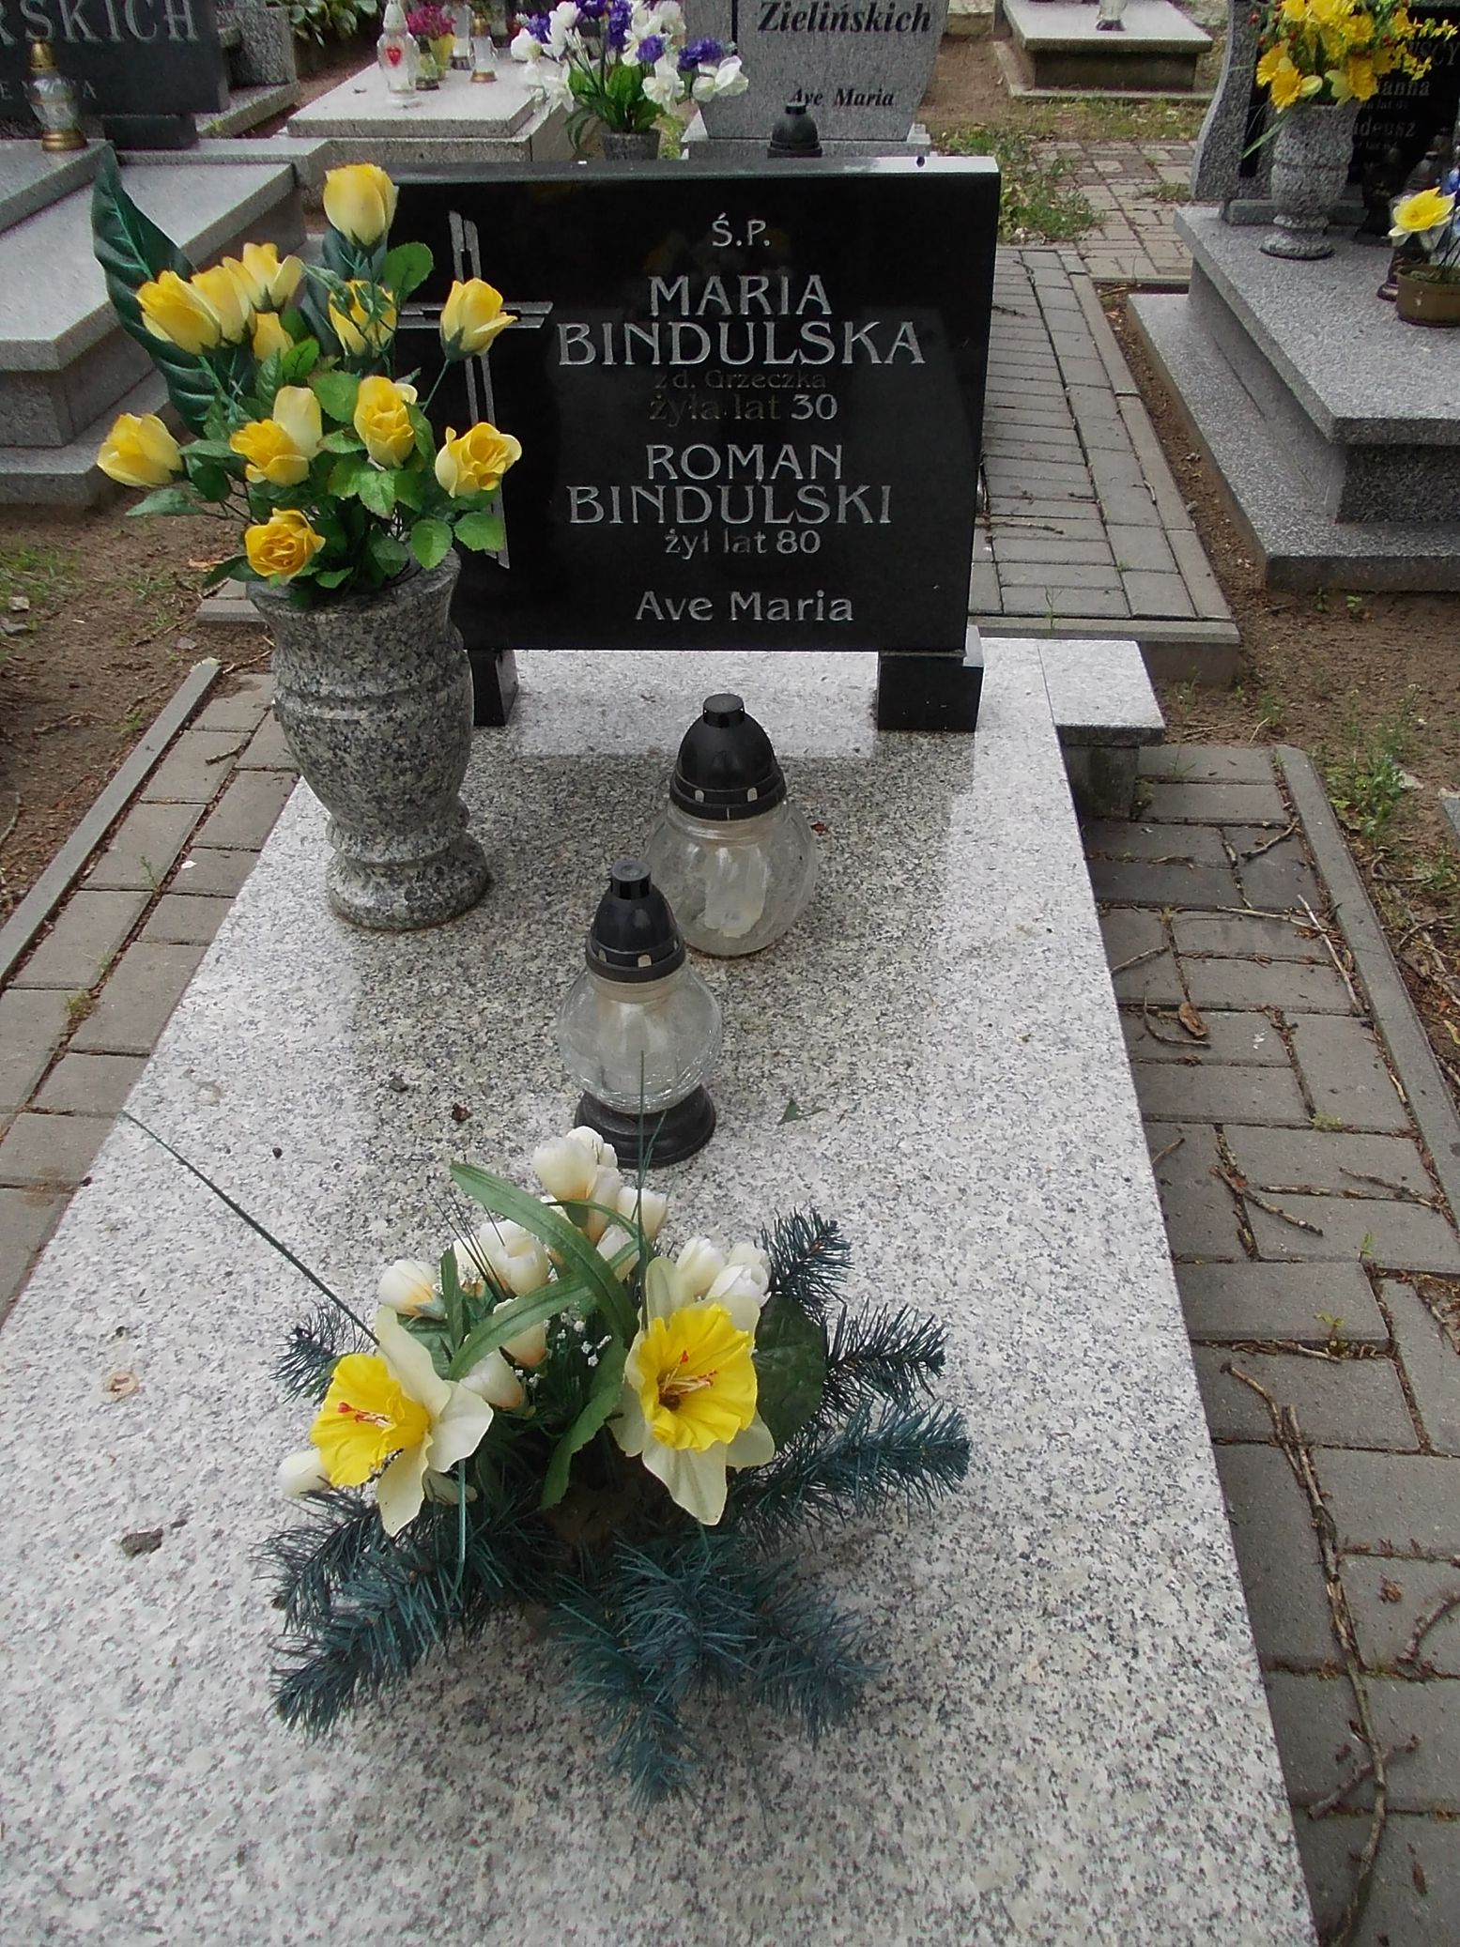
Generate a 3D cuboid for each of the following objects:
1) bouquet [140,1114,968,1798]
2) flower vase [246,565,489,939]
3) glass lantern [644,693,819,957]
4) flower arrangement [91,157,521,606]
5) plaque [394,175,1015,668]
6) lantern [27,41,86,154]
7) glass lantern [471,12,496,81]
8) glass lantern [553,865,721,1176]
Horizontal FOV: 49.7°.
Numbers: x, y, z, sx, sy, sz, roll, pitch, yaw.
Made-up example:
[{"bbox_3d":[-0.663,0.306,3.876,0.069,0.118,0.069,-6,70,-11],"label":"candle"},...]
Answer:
[{"bbox_3d":[-0.088,0.267,1.003,0.480,0.260,0.400,2,38,4],"label":"bouquet"},{"bbox_3d":[-0.344,-0.233,1.573,0.196,0.356,0.196,2,38,4],"label":"flower vase"},{"bbox_3d":[-0.002,-0.151,1.540,0.173,0.258,0.173,2,38,4],"label":"glass lantern"},{"bbox_3d":[-0.364,-0.488,1.353,0.380,0.390,0.320,2,38,4],"label":"flower arrangement"},{"bbox_3d":[-0.051,-0.622,1.918,0.720,0.640,0.120,1,35,3],"label":"plaque"},{"bbox_3d":[-1.669,-2.153,3.865,0.118,0.231,0.118,2,38,4],"label":"lantern"},{"bbox_3d":[-0.767,-2.845,4.837,0.082,0.181,0.082,2,38,4],"label":"glass lantern"},{"bbox_3d":[-0.075,0.027,1.302,0.137,0.272,0.137,2,38,4],"label":"glass lantern"}]

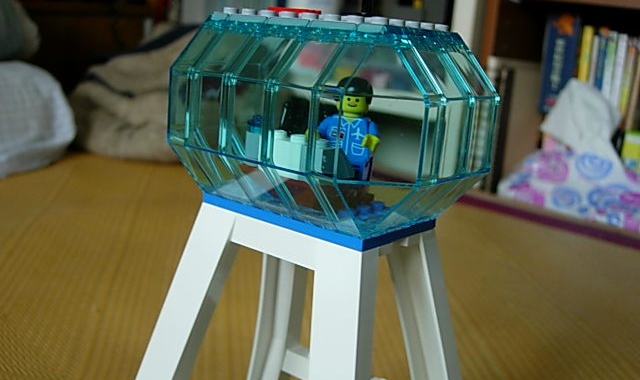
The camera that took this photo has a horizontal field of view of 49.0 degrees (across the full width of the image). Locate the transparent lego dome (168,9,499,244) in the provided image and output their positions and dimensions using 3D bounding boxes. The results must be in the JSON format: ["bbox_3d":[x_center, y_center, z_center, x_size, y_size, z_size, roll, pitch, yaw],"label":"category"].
[{"bbox_3d":[-0.003,-0.023,0.214,0.096,0.059,0.058,14,15,37],"label":"transparent lego dome"}]

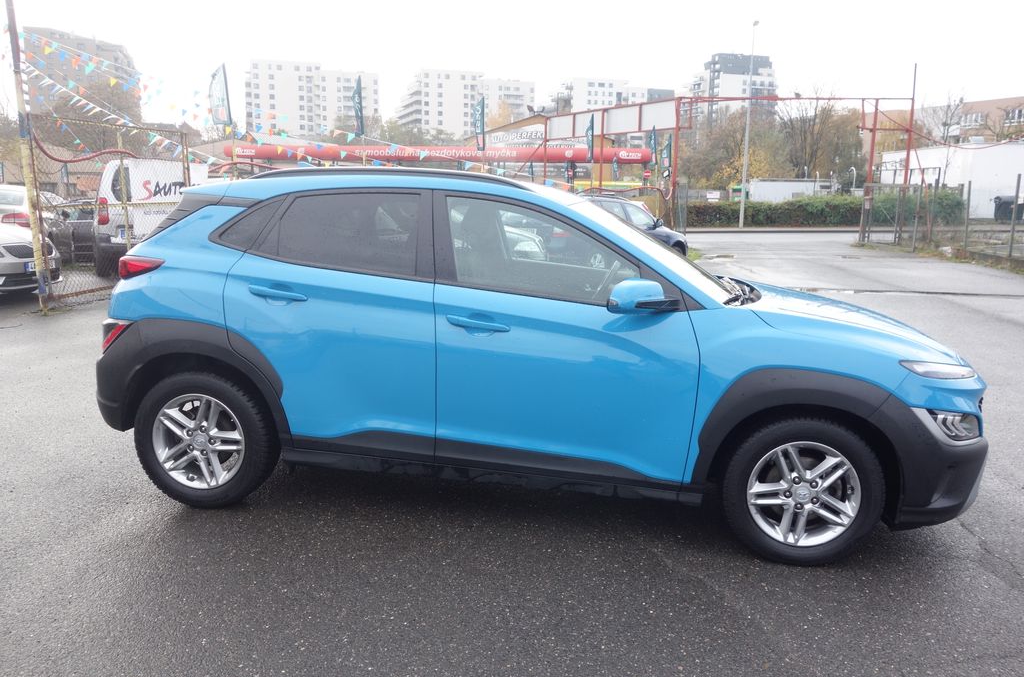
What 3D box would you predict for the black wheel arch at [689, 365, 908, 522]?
[{"bbox_3d":[1.115,0.406,3.142,0.780,0.550,0.150,3,11,10],"label":"black wheel arch"}]

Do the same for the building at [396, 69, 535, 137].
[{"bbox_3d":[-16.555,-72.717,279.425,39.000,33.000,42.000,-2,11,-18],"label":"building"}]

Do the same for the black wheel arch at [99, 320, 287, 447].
[{"bbox_3d":[-1.415,0.166,3.587,0.950,0.540,0.220,4,11,8],"label":"black wheel arch"}]

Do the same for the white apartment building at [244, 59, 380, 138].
[{"bbox_3d":[-62.117,-69.122,248.000,38.000,32.000,15.000,-2,11,-15],"label":"white apartment building"}]

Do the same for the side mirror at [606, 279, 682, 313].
[{"bbox_3d":[0.509,-0.167,3.084,0.240,0.140,0.240,3,11,10],"label":"side mirror"}]

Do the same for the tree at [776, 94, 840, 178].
[{"bbox_3d":[18.487,-11.864,50.000,4.000,7.200,3.800,1,11,0],"label":"tree"}]

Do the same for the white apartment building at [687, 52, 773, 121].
[{"bbox_3d":[80.836,-82.853,292.000,23.000,38.000,18.000,-3,12,-20],"label":"white apartment building"}]

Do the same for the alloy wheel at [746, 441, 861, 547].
[{"bbox_3d":[1.186,0.611,3.287,0.442,0.442,0.180,4,11,8],"label":"alloy wheel"}]

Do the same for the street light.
[{"bbox_3d":[10.140,-8.941,33.707,0.250,8.480,0.700,-2,11,-17],"label":"street light"}]

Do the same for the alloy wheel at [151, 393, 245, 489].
[{"bbox_3d":[-1.384,0.448,3.643,0.442,0.442,0.180,4,11,8],"label":"alloy wheel"}]

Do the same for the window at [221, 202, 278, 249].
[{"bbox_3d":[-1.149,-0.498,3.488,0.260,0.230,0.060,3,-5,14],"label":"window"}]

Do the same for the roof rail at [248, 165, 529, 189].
[{"bbox_3d":[-0.548,-0.721,3.522,1.320,0.095,0.060,4,11,8],"label":"roof rail"}]

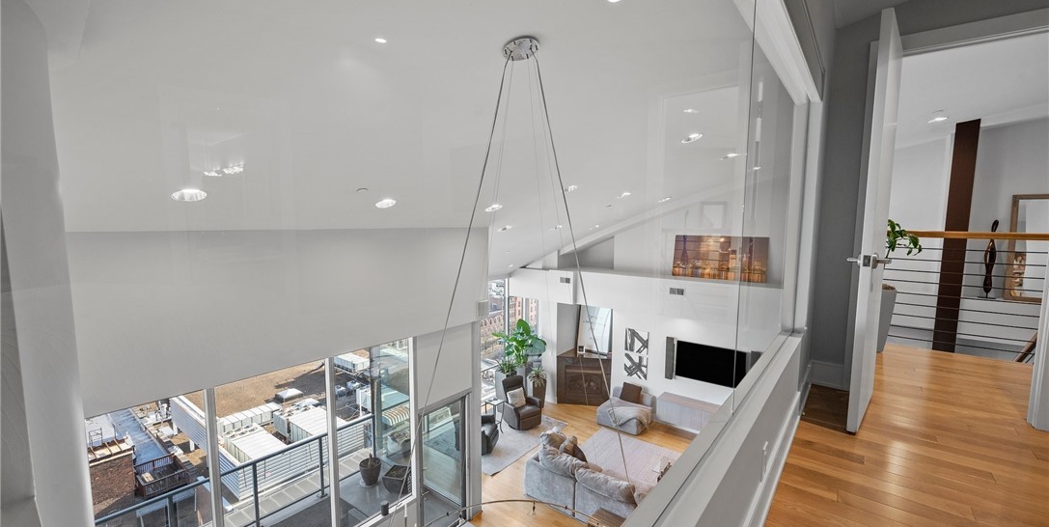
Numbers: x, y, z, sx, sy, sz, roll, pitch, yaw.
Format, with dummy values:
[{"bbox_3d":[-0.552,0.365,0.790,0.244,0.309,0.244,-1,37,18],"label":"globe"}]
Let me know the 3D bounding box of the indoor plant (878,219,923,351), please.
[{"bbox_3d":[3.189,0.193,3.924,0.530,1.190,0.500,5,7,38],"label":"indoor plant"}]

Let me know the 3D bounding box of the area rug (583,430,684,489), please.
[{"bbox_3d":[2.277,3.974,8.154,3.100,0.015,2.480,5,7,38],"label":"area rug"}]

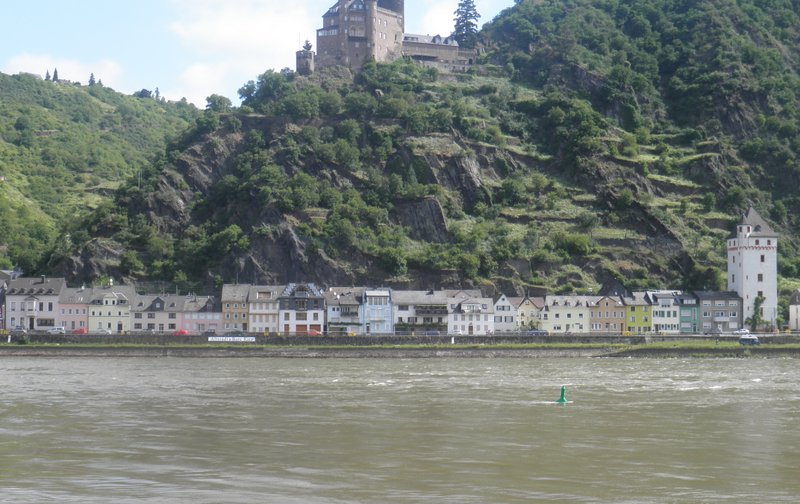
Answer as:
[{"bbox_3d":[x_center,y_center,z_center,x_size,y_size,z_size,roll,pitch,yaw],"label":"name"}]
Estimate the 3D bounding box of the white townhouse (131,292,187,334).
[{"bbox_3d":[-60.956,15.776,347.673,13.483,10.132,10.000,0,-3,0],"label":"white townhouse"}]

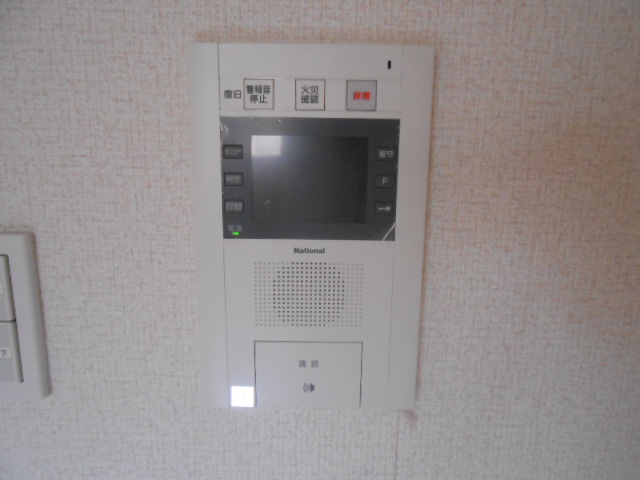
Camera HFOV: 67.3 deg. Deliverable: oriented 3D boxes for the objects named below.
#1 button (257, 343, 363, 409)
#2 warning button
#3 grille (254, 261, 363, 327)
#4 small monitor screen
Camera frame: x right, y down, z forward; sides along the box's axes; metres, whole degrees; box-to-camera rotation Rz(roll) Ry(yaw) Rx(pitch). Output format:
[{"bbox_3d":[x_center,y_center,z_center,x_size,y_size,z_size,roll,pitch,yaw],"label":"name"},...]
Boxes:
[{"bbox_3d":[-0.008,0.092,0.331,0.072,0.048,0.006,1,11,0],"label":"button"},{"bbox_3d":[0.026,-0.088,0.294,0.018,0.018,0.005,1,11,0],"label":"warning button"},{"bbox_3d":[-0.007,0.036,0.320,0.071,0.044,0.005,1,11,0],"label":"grille"},{"bbox_3d":[-0.006,-0.038,0.305,0.072,0.053,0.005,1,11,0],"label":"small monitor screen"}]

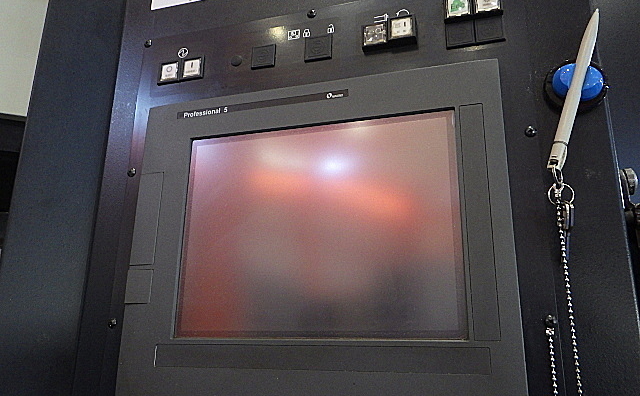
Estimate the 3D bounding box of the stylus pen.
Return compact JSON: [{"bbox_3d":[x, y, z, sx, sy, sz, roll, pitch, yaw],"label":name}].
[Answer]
[{"bbox_3d":[0.198,-0.084,0.398,0.011,0.128,0.011,14,-2,21],"label":"stylus pen"}]

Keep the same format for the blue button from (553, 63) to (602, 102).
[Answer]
[{"bbox_3d":[0.206,-0.093,0.413,0.036,0.034,0.016,-4,-18,17],"label":"blue button"}]

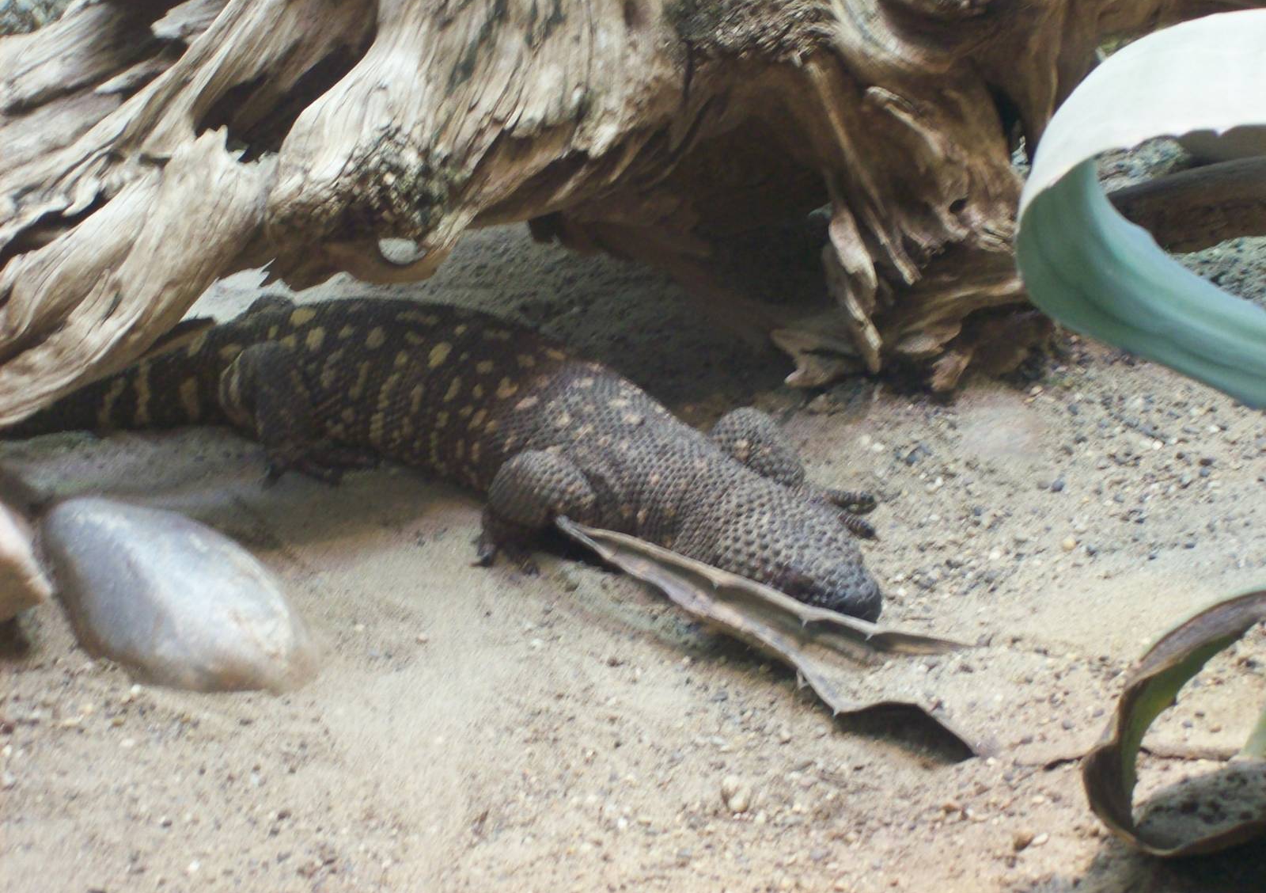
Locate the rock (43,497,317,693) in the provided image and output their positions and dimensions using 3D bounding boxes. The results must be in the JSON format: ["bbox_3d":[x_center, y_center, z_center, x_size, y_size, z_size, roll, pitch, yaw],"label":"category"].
[{"bbox_3d":[-0.208,0.069,1.800,0.090,0.066,0.156,-27,42,-34],"label":"rock"}]

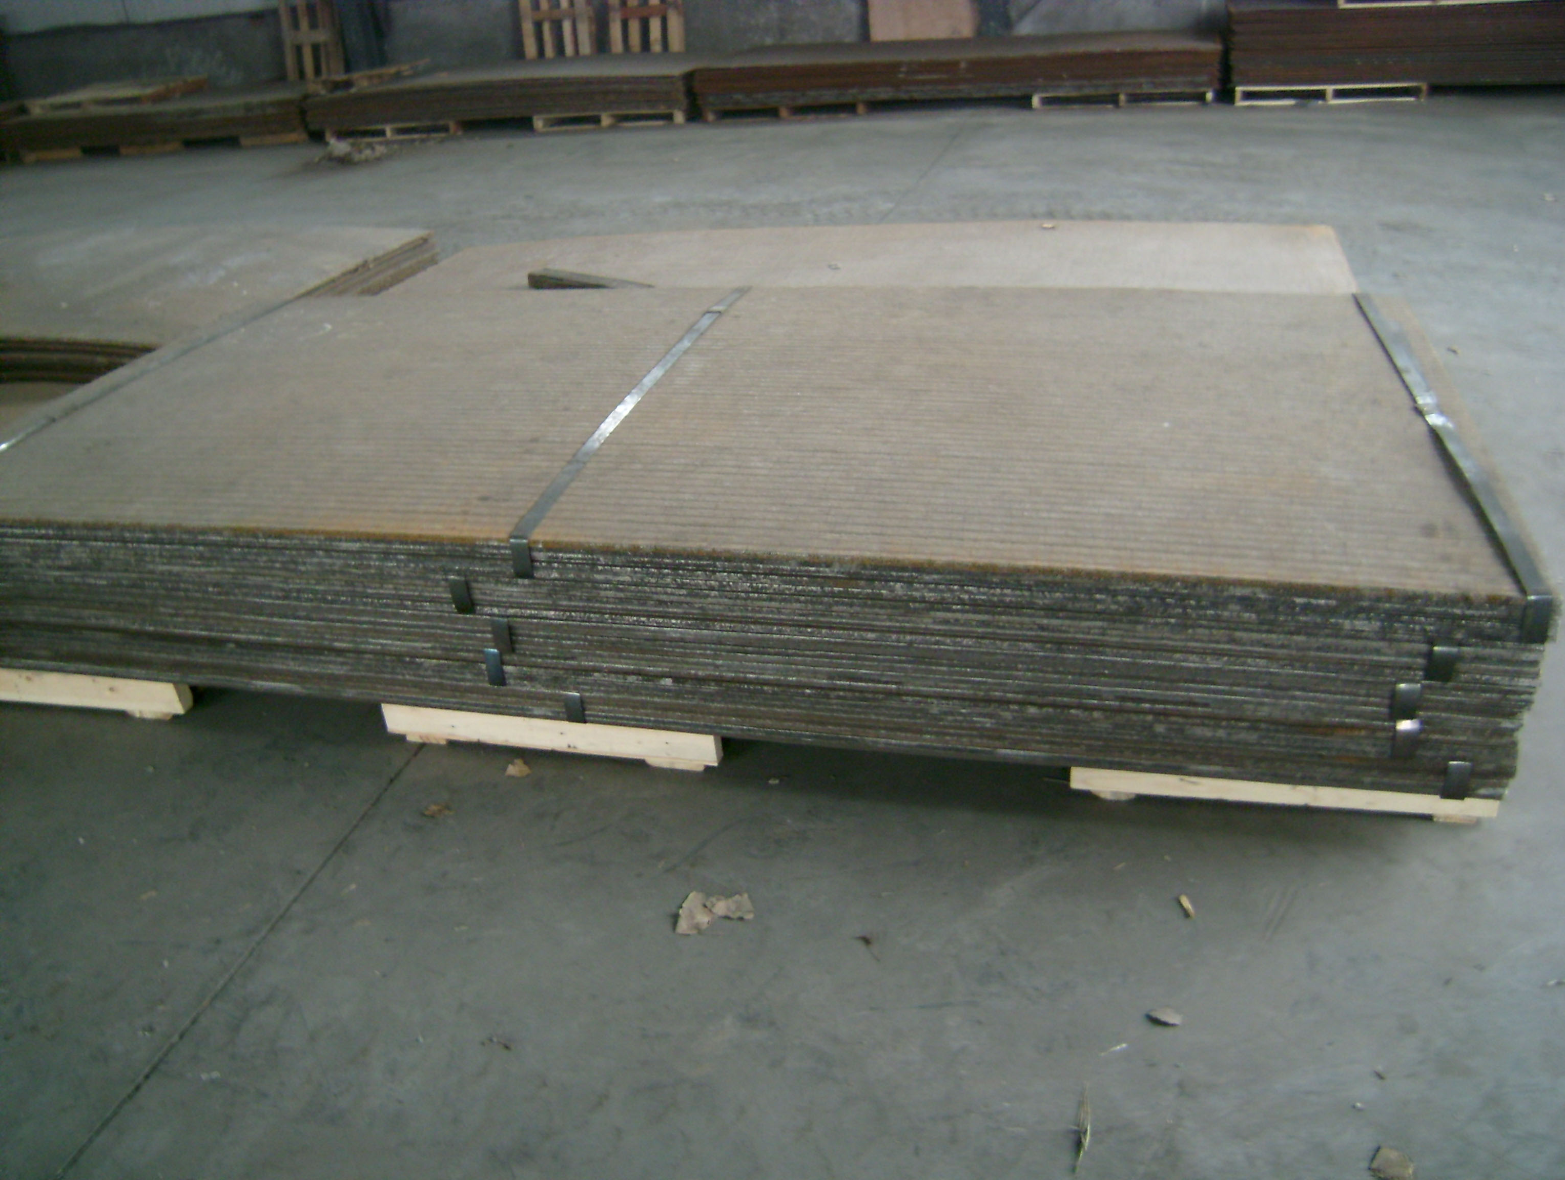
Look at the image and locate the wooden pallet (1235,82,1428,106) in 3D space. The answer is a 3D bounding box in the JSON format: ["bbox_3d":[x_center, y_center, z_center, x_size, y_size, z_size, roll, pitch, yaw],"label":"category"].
[{"bbox_3d":[3.234,-3.059,7.608,1.007,0.110,1.050,4,31,16],"label":"wooden pallet"}]

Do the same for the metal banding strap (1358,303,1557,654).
[{"bbox_3d":[1.210,-0.311,2.397,0.033,0.080,1.431,2,30,13],"label":"metal banding strap"}]

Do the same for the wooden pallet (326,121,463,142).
[{"bbox_3d":[-2.594,-3.378,9.097,0.951,0.097,1.050,0,30,9],"label":"wooden pallet"}]

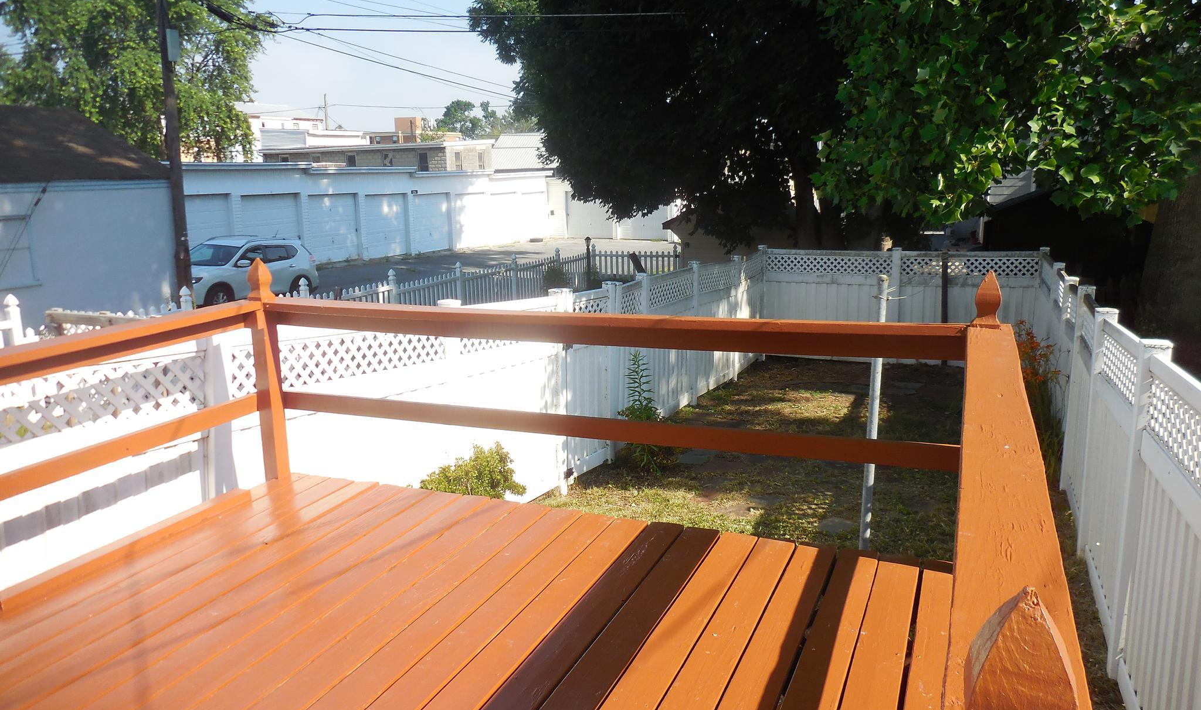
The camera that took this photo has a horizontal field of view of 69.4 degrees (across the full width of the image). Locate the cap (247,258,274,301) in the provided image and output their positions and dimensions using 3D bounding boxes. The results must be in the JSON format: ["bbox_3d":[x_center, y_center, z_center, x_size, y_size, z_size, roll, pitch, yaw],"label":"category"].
[{"bbox_3d":[-1.585,-0.354,4.036,0.090,0.190,0.090,4,13,23],"label":"cap"}]

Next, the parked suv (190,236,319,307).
[{"bbox_3d":[-8.962,-2.004,21.238,1.840,1.720,4.630,4,12,22],"label":"parked suv"}]

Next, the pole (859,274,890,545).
[{"bbox_3d":[1.645,0.589,5.283,0.062,2.179,0.062,5,13,23],"label":"pole"}]

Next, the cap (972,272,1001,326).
[{"bbox_3d":[1.317,-0.190,2.943,0.090,0.190,0.090,4,13,23],"label":"cap"}]

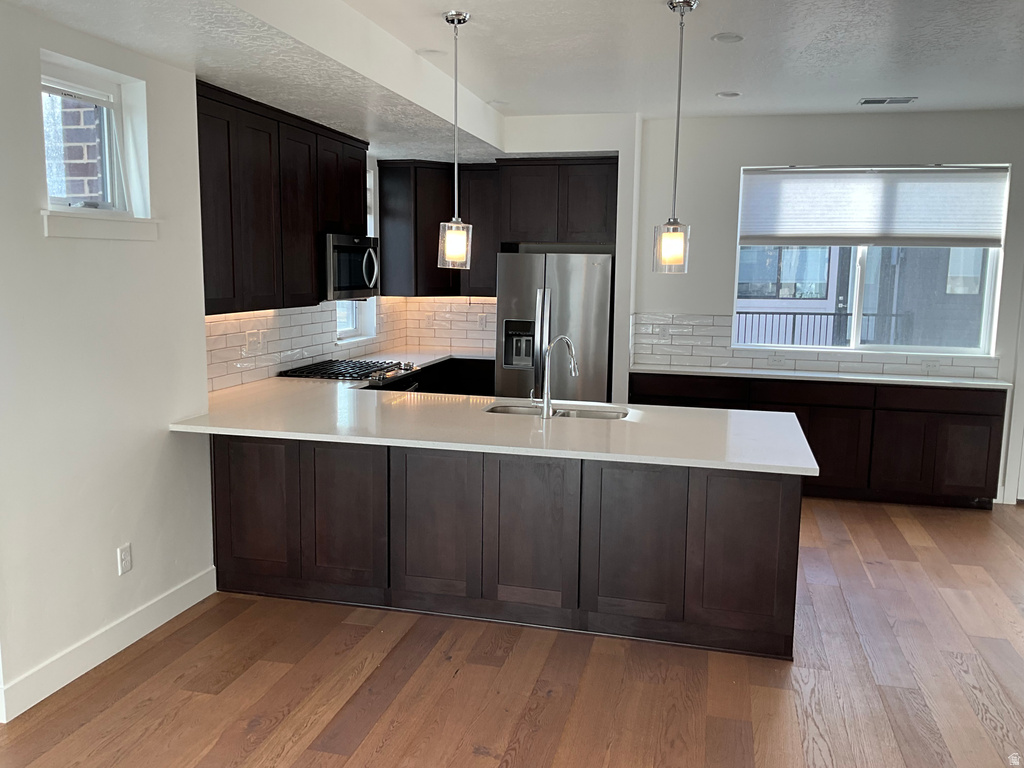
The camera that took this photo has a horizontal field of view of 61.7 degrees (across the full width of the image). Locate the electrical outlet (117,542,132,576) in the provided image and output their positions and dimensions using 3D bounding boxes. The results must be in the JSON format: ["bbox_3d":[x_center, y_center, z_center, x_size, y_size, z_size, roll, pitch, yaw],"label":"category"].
[{"bbox_3d":[-1.643,0.743,3.640,0.007,0.118,0.078,3,8,14],"label":"electrical outlet"}]

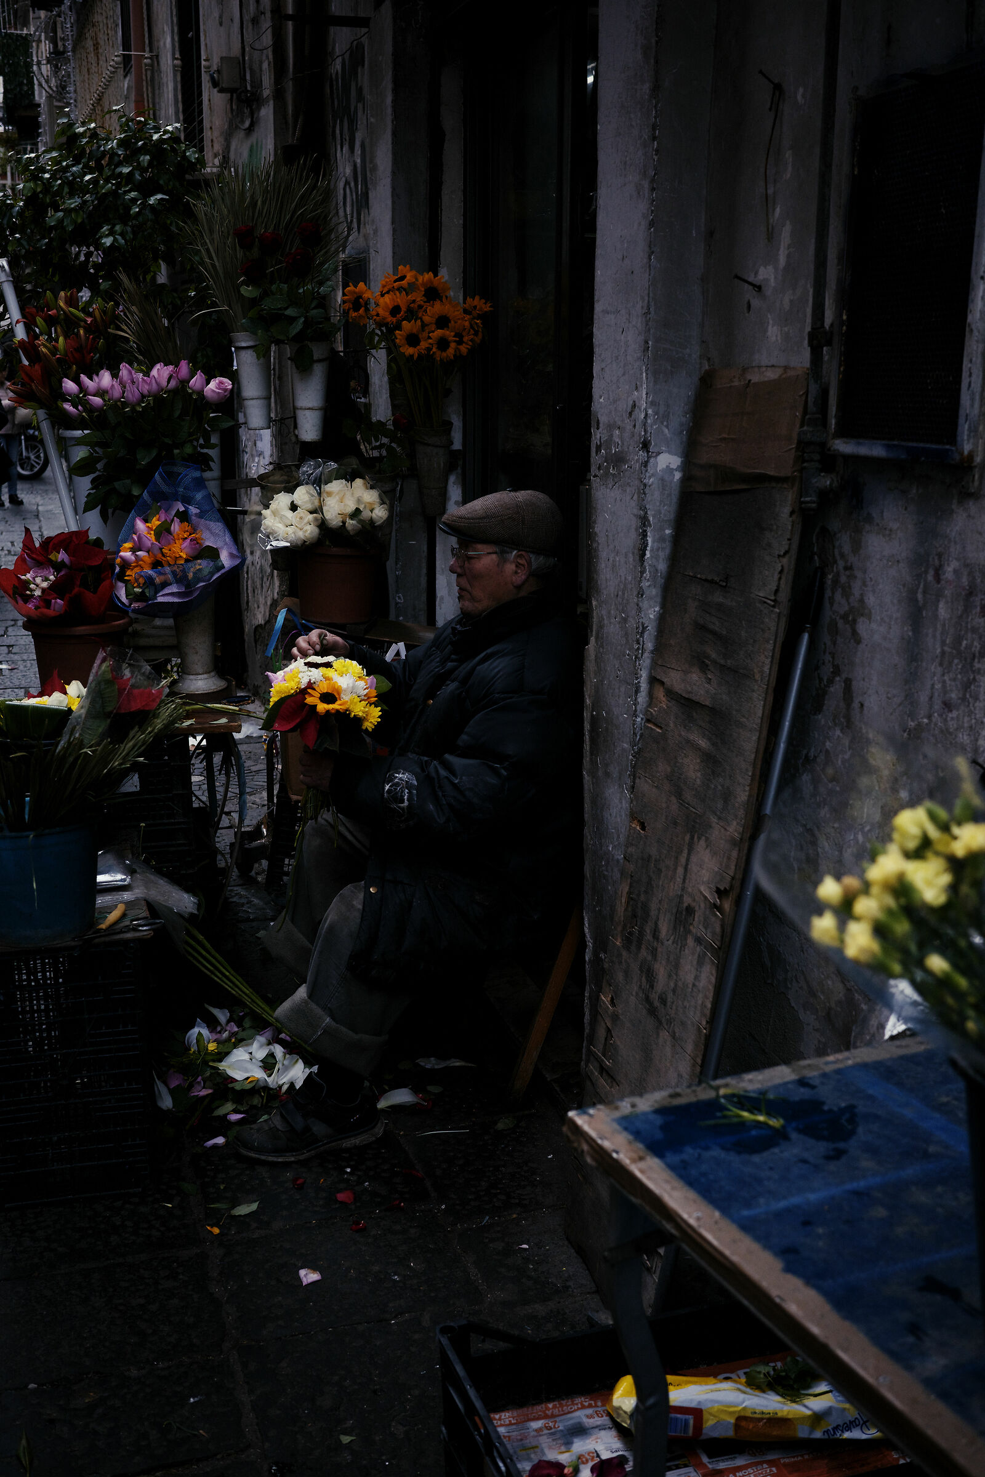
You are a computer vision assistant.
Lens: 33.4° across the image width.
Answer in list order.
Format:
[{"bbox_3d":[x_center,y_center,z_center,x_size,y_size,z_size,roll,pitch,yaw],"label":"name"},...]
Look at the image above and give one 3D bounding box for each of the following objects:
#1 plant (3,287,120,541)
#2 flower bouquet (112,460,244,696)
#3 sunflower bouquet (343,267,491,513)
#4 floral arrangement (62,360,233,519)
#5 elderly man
[{"bbox_3d":[-1.071,-0.785,4.144,0.300,0.658,0.300,-4,16,-16],"label":"plant"},{"bbox_3d":[-0.695,-0.353,3.642,0.270,0.508,0.250,4,16,14],"label":"flower bouquet"},{"bbox_3d":[-0.168,-0.772,3.679,0.320,0.523,0.270,8,18,26],"label":"sunflower bouquet"},{"bbox_3d":[-0.831,-0.702,3.959,0.390,0.377,0.330,5,17,17],"label":"floral arrangement"},{"bbox_3d":[-0.195,0.133,3.311,0.730,1.250,0.600,-4,16,-15],"label":"elderly man"}]

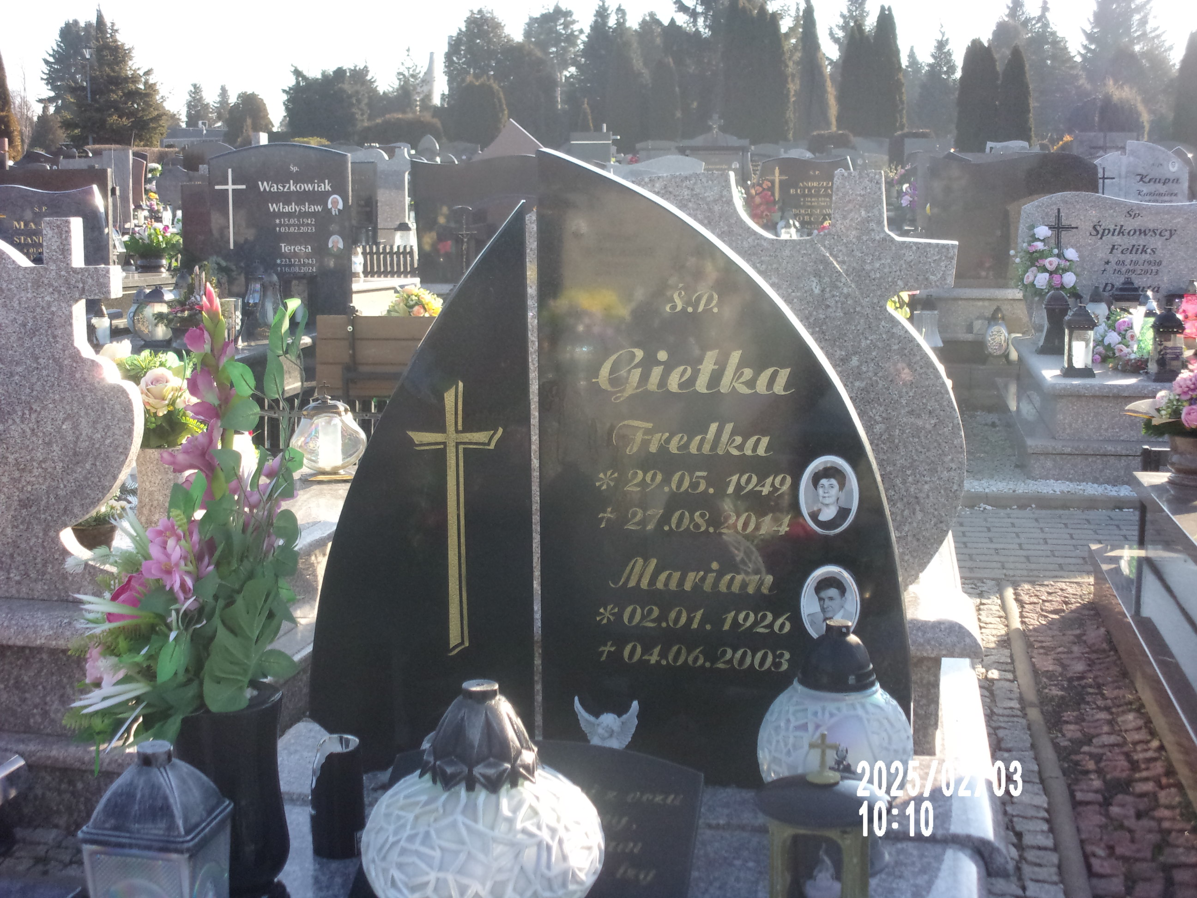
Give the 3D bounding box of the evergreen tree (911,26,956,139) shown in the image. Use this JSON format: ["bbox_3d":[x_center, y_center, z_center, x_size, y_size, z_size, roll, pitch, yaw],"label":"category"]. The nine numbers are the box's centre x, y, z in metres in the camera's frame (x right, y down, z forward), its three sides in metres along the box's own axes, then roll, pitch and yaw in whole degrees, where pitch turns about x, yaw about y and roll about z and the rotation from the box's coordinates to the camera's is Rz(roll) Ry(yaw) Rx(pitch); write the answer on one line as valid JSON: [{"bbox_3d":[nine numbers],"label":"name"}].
[{"bbox_3d":[13.699,-14.115,74.533,1.913,5.971,1.913,0,9,0],"label":"evergreen tree"}]

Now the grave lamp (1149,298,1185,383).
[{"bbox_3d":[2.485,-0.468,7.973,0.162,0.345,0.162,1,9,9],"label":"grave lamp"}]

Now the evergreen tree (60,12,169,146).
[{"bbox_3d":[-14.569,-10.362,54.594,3.283,5.192,3.283,0,9,0],"label":"evergreen tree"}]

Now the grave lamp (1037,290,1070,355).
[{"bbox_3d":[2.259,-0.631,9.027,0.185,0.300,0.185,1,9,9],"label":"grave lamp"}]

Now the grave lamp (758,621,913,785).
[{"bbox_3d":[0.338,0.417,2.593,0.222,0.348,0.222,0,9,0],"label":"grave lamp"}]

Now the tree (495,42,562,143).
[{"bbox_3d":[-2.106,-9.980,54.668,1.993,4.240,1.993,0,9,0],"label":"tree"}]

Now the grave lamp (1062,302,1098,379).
[{"bbox_3d":[2.146,-0.489,8.144,0.147,0.327,0.147,1,9,9],"label":"grave lamp"}]

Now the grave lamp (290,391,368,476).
[{"bbox_3d":[-0.833,-0.050,5.629,0.238,0.267,0.215,-2,9,-12],"label":"grave lamp"}]

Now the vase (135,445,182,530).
[{"bbox_3d":[-1.136,0.122,4.731,0.132,0.245,0.132,1,9,9],"label":"vase"}]

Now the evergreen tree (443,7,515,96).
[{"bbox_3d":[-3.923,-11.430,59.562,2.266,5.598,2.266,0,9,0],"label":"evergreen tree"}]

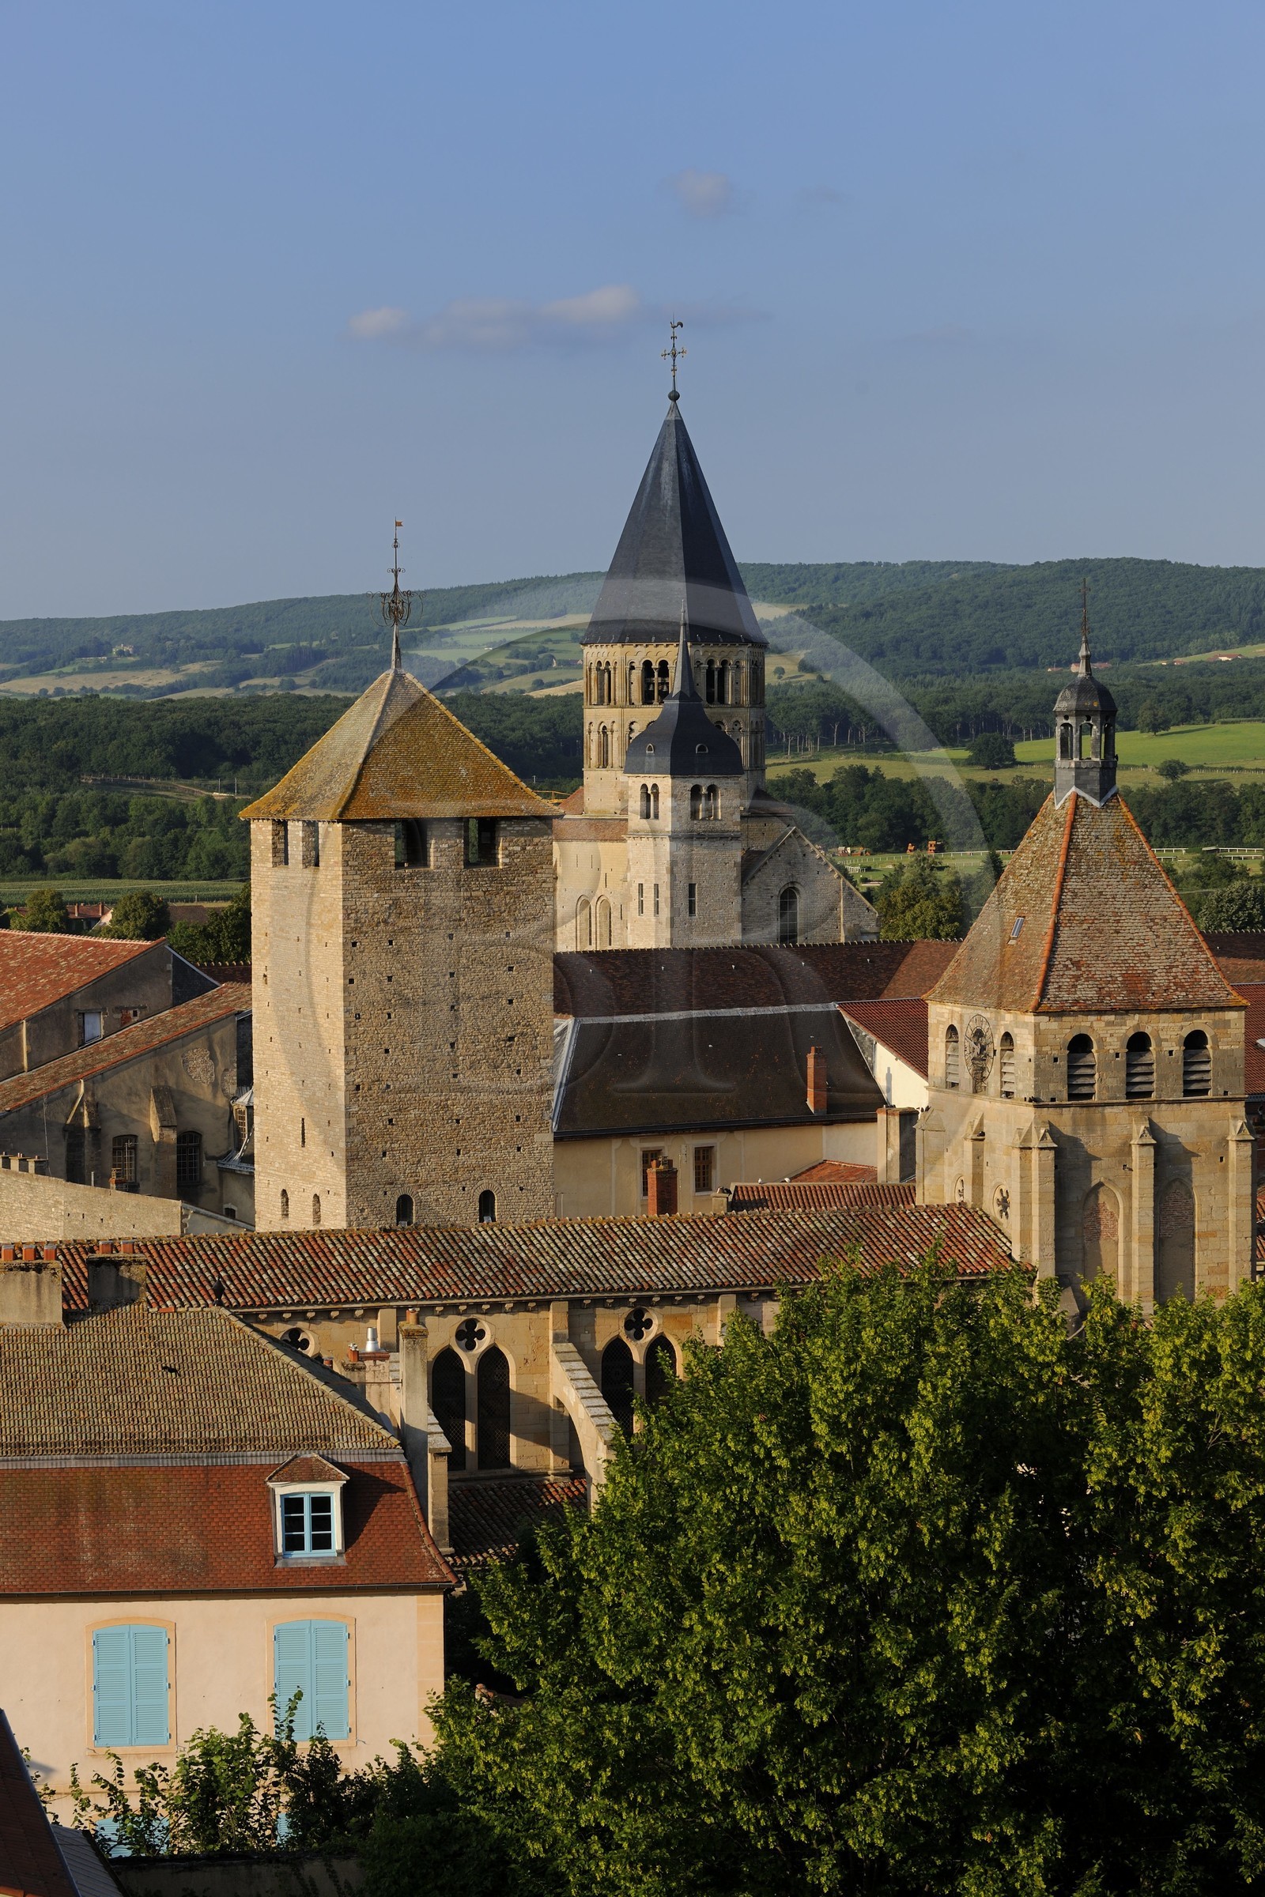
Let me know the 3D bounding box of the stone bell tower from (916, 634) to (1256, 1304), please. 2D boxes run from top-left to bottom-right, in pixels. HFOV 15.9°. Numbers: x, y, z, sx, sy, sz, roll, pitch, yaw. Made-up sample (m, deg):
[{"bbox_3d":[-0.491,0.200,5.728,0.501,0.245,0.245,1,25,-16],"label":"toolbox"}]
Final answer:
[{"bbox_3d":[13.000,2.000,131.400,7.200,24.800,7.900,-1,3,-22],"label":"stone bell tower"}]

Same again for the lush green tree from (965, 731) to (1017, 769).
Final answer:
[{"bbox_3d":[114.575,-63.312,1450.000,16.000,12.000,15.000,0,3,0],"label":"lush green tree"}]

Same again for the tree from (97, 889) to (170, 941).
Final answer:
[{"bbox_3d":[-72.126,-3.993,660.000,9.800,9.300,9.800,0,3,0],"label":"tree"}]

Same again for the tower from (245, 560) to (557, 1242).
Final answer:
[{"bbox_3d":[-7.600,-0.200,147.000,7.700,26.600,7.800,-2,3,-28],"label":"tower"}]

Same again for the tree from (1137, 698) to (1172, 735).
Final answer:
[{"bbox_3d":[190.304,-84.186,1650.000,11.900,13.200,11.900,0,3,0],"label":"tree"}]

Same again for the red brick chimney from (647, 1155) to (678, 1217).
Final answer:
[{"bbox_3d":[1.147,8.930,167.000,0.850,2.600,0.850,-1,3,-24],"label":"red brick chimney"}]

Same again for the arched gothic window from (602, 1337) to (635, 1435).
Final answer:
[{"bbox_3d":[-0.424,13.572,136.500,1.080,3.650,0.400,-1,3,-21],"label":"arched gothic window"}]

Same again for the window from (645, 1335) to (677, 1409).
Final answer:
[{"bbox_3d":[0.874,13.510,137.000,1.080,3.600,0.400,-1,3,-21],"label":"window"}]

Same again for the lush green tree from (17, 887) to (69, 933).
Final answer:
[{"bbox_3d":[-86.920,-4.273,670.000,7.400,9.300,7.400,0,3,0],"label":"lush green tree"}]

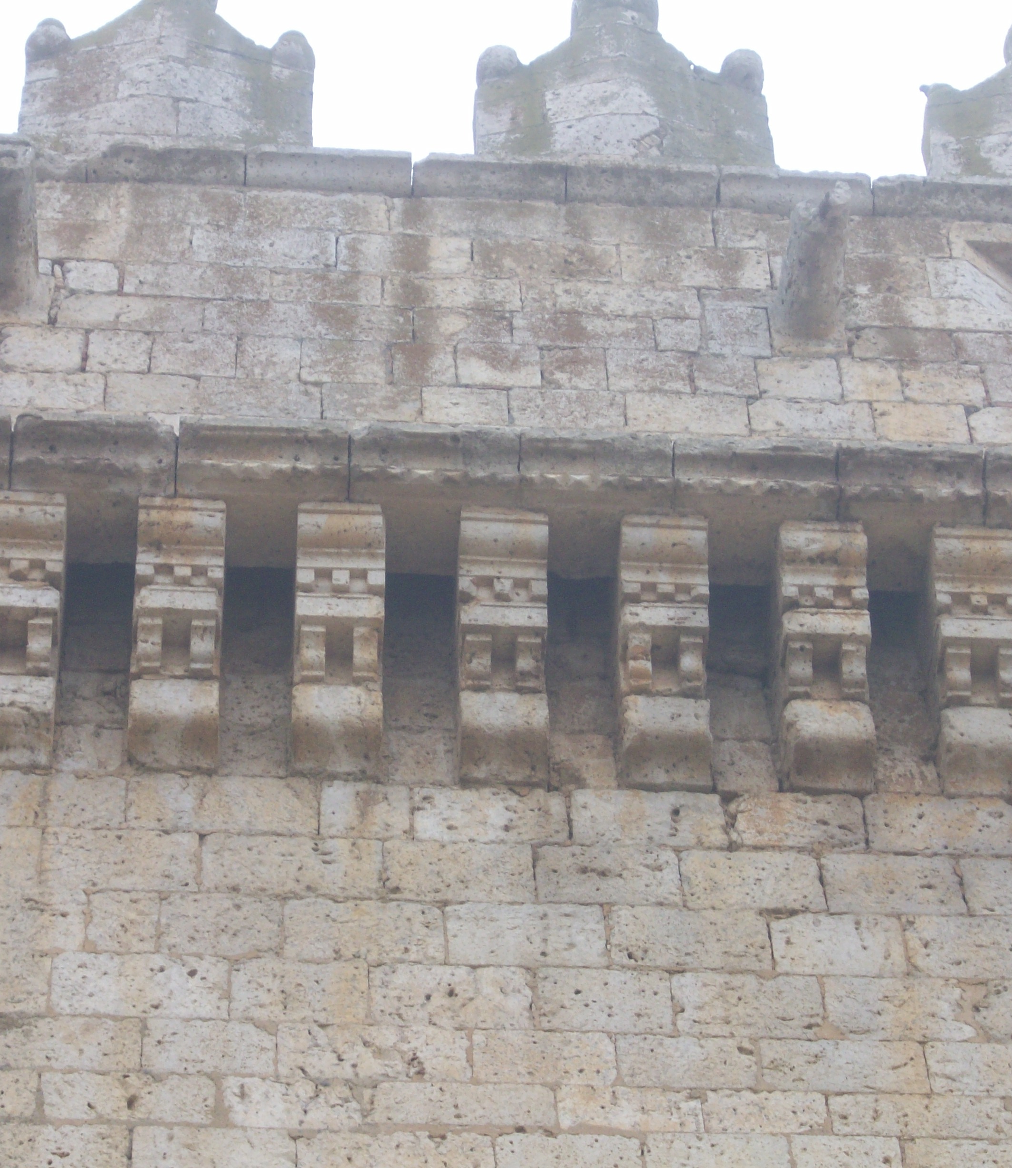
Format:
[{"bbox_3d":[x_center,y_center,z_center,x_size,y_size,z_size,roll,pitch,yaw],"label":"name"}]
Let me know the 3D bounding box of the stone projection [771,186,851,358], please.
[{"bbox_3d":[1.598,-1.583,23.362,0.369,0.349,0.805,2,-45,-5],"label":"stone projection"}]

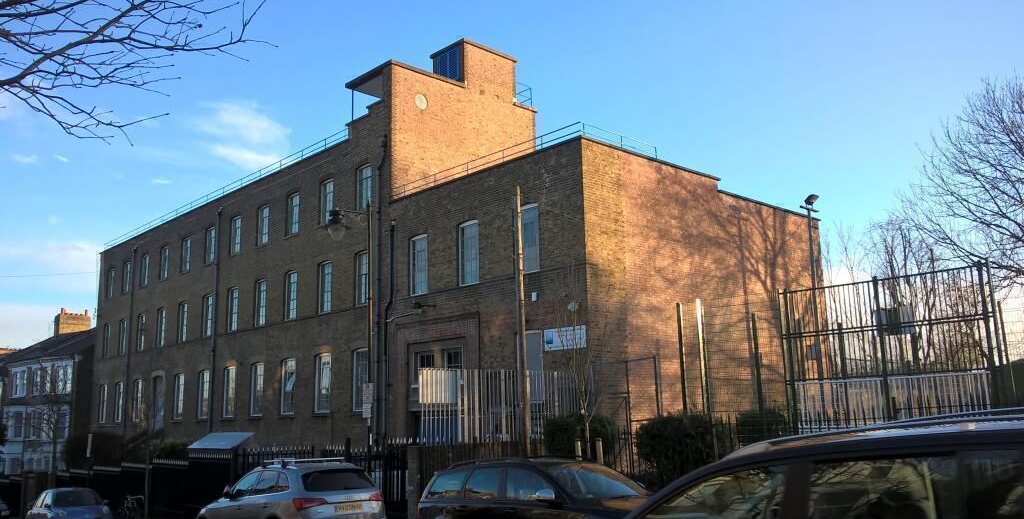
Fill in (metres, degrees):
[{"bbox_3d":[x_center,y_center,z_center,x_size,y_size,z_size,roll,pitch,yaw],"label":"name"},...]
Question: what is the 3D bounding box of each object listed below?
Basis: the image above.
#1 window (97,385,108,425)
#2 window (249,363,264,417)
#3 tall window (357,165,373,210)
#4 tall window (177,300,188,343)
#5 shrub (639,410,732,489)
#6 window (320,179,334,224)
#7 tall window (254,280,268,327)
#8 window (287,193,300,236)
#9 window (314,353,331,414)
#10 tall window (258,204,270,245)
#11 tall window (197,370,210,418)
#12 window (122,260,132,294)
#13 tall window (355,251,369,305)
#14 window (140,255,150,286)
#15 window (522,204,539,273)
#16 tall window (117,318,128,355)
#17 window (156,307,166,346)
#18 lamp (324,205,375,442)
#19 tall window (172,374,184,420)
[{"bbox_3d":[-23.953,8.478,47.892,0.180,2.200,1.060,9,-15,-43],"label":"window"},{"bbox_3d":[-10.663,5.473,34.284,0.150,2.200,1.070,8,-14,-44],"label":"window"},{"bbox_3d":[-5.469,-2.640,30.462,0.180,1.850,1.060,9,-15,-43],"label":"tall window"},{"bbox_3d":[-16.643,3.176,41.195,0.150,2.040,1.000,9,-15,-44],"label":"tall window"},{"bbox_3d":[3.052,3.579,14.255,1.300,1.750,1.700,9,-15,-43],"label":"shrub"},{"bbox_3d":[-7.118,-2.243,31.693,0.150,1.770,1.030,8,-14,-44],"label":"window"},{"bbox_3d":[-10.655,1.838,34.768,0.150,1.980,1.030,8,-14,-44],"label":"tall window"},{"bbox_3d":[-9.211,-1.876,34.309,0.150,1.830,1.000,9,-15,-44],"label":"window"},{"bbox_3d":[-7.253,4.763,31.170,0.150,2.220,1.080,9,-15,-44],"label":"window"},{"bbox_3d":[-10.850,-1.474,35.877,0.180,1.850,1.060,9,-15,-43],"label":"tall window"},{"bbox_3d":[-14.251,6.265,37.858,0.150,2.200,1.080,8,-14,-44],"label":"tall window"},{"bbox_3d":[-22.495,1.056,47.630,0.150,1.830,1.000,9,-15,-44],"label":"window"},{"bbox_3d":[-5.335,0.664,29.469,0.150,1.980,1.030,8,-14,-44],"label":"tall window"},{"bbox_3d":[-20.558,0.629,45.688,0.150,1.830,1.000,9,-15,-44],"label":"window"},{"bbox_3d":[0.420,-0.589,24.084,0.150,2.040,1.000,9,-15,-44],"label":"window"},{"bbox_3d":[-22.292,4.447,46.824,0.180,2.050,1.060,9,-15,-43],"label":"tall window"},{"bbox_3d":[-18.083,3.508,42.165,0.150,2.020,1.040,8,-14,-44],"label":"window"},{"bbox_3d":[-3.043,2.120,15.546,1.020,6.250,0.360,8,-14,-44],"label":"lamp"},{"bbox_3d":[-16.559,6.817,40.502,0.150,2.220,1.080,9,-15,-44],"label":"tall window"}]

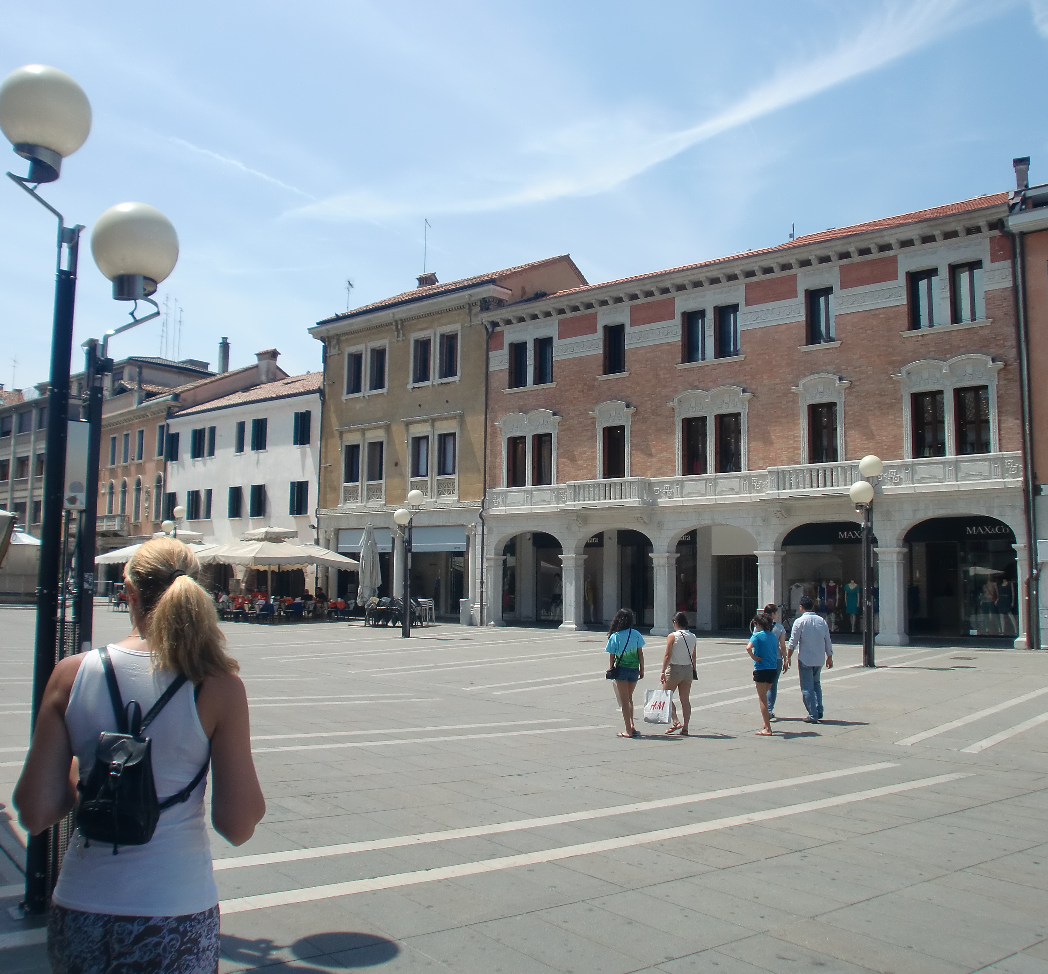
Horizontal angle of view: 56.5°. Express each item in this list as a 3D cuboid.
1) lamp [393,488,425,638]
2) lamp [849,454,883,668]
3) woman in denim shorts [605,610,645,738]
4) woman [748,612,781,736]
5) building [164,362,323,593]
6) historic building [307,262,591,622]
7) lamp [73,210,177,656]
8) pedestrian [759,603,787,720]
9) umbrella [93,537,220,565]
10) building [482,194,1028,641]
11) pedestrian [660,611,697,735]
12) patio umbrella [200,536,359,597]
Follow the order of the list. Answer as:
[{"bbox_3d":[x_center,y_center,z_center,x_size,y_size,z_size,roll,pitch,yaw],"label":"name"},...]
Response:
[{"bbox_3d":[-3.771,2.531,32.250,0.600,4.851,1.200,-4,-8,38],"label":"lamp"},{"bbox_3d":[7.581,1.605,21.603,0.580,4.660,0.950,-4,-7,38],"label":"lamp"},{"bbox_3d":[1.256,2.285,12.134,0.460,1.570,0.330,3,-6,-20],"label":"woman in denim shorts"},{"bbox_3d":[3.009,2.334,12.228,0.430,1.521,0.340,4,-7,-27],"label":"woman"},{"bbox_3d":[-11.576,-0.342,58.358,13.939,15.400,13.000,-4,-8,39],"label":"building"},{"bbox_3d":[-2.474,-2.086,50.214,11.255,17.400,12.000,-4,-8,38],"label":"historic building"},{"bbox_3d":[-2.397,0.313,5.706,0.560,4.050,0.540,1,-6,0],"label":"lamp"},{"bbox_3d":[3.431,2.407,13.432,0.460,1.595,0.350,0,-6,3],"label":"pedestrian"},{"bbox_3d":[-19.022,4.447,50.703,5.600,3.945,5.000,-4,-8,40],"label":"umbrella"},{"bbox_3d":[9.504,-1.593,38.768,20.400,14.400,10.500,-4,-7,38],"label":"building"},{"bbox_3d":[1.952,2.292,12.250,0.420,1.540,0.330,3,-6,-20],"label":"pedestrian"},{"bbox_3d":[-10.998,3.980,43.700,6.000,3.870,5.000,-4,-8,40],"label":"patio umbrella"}]

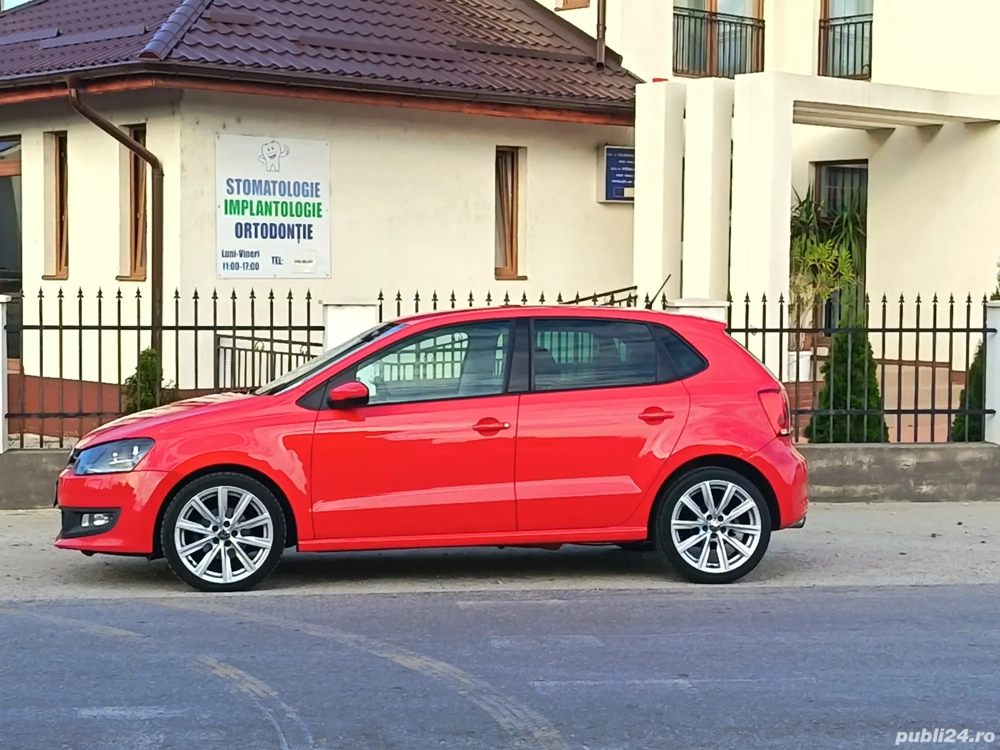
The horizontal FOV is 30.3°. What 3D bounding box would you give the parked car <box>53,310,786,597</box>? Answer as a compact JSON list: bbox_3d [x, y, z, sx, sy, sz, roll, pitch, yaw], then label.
[{"bbox_3d":[-0.325,0.287,9.870,3.970,1.445,1.700,0,4,-10],"label":"parked car"}]

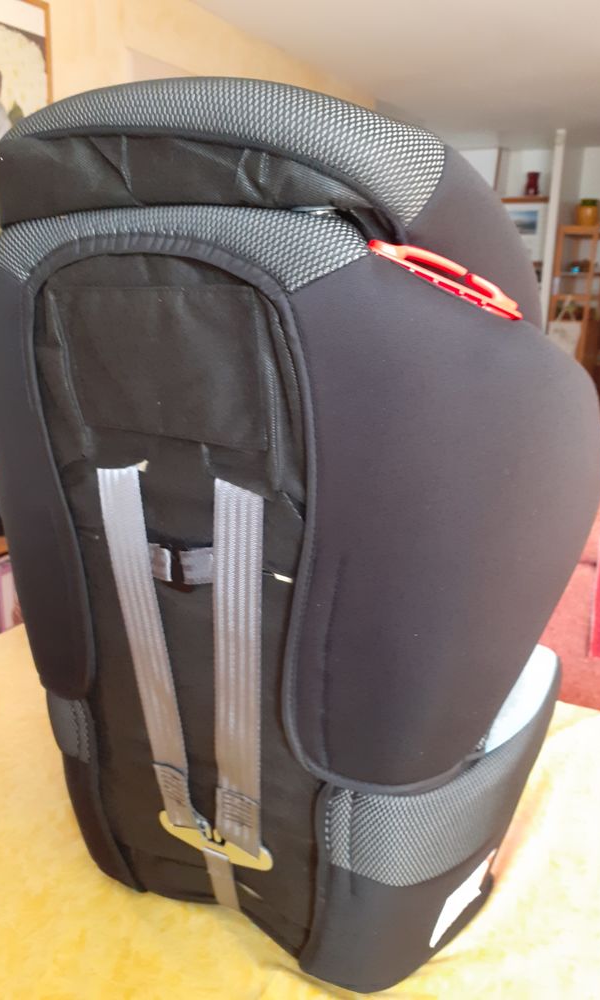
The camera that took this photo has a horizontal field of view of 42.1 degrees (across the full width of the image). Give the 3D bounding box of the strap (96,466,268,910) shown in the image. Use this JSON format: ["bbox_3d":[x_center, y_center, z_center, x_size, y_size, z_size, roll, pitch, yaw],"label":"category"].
[{"bbox_3d":[-0.085,0.176,0.622,0.142,0.410,0.030,8,24,25],"label":"strap"}]

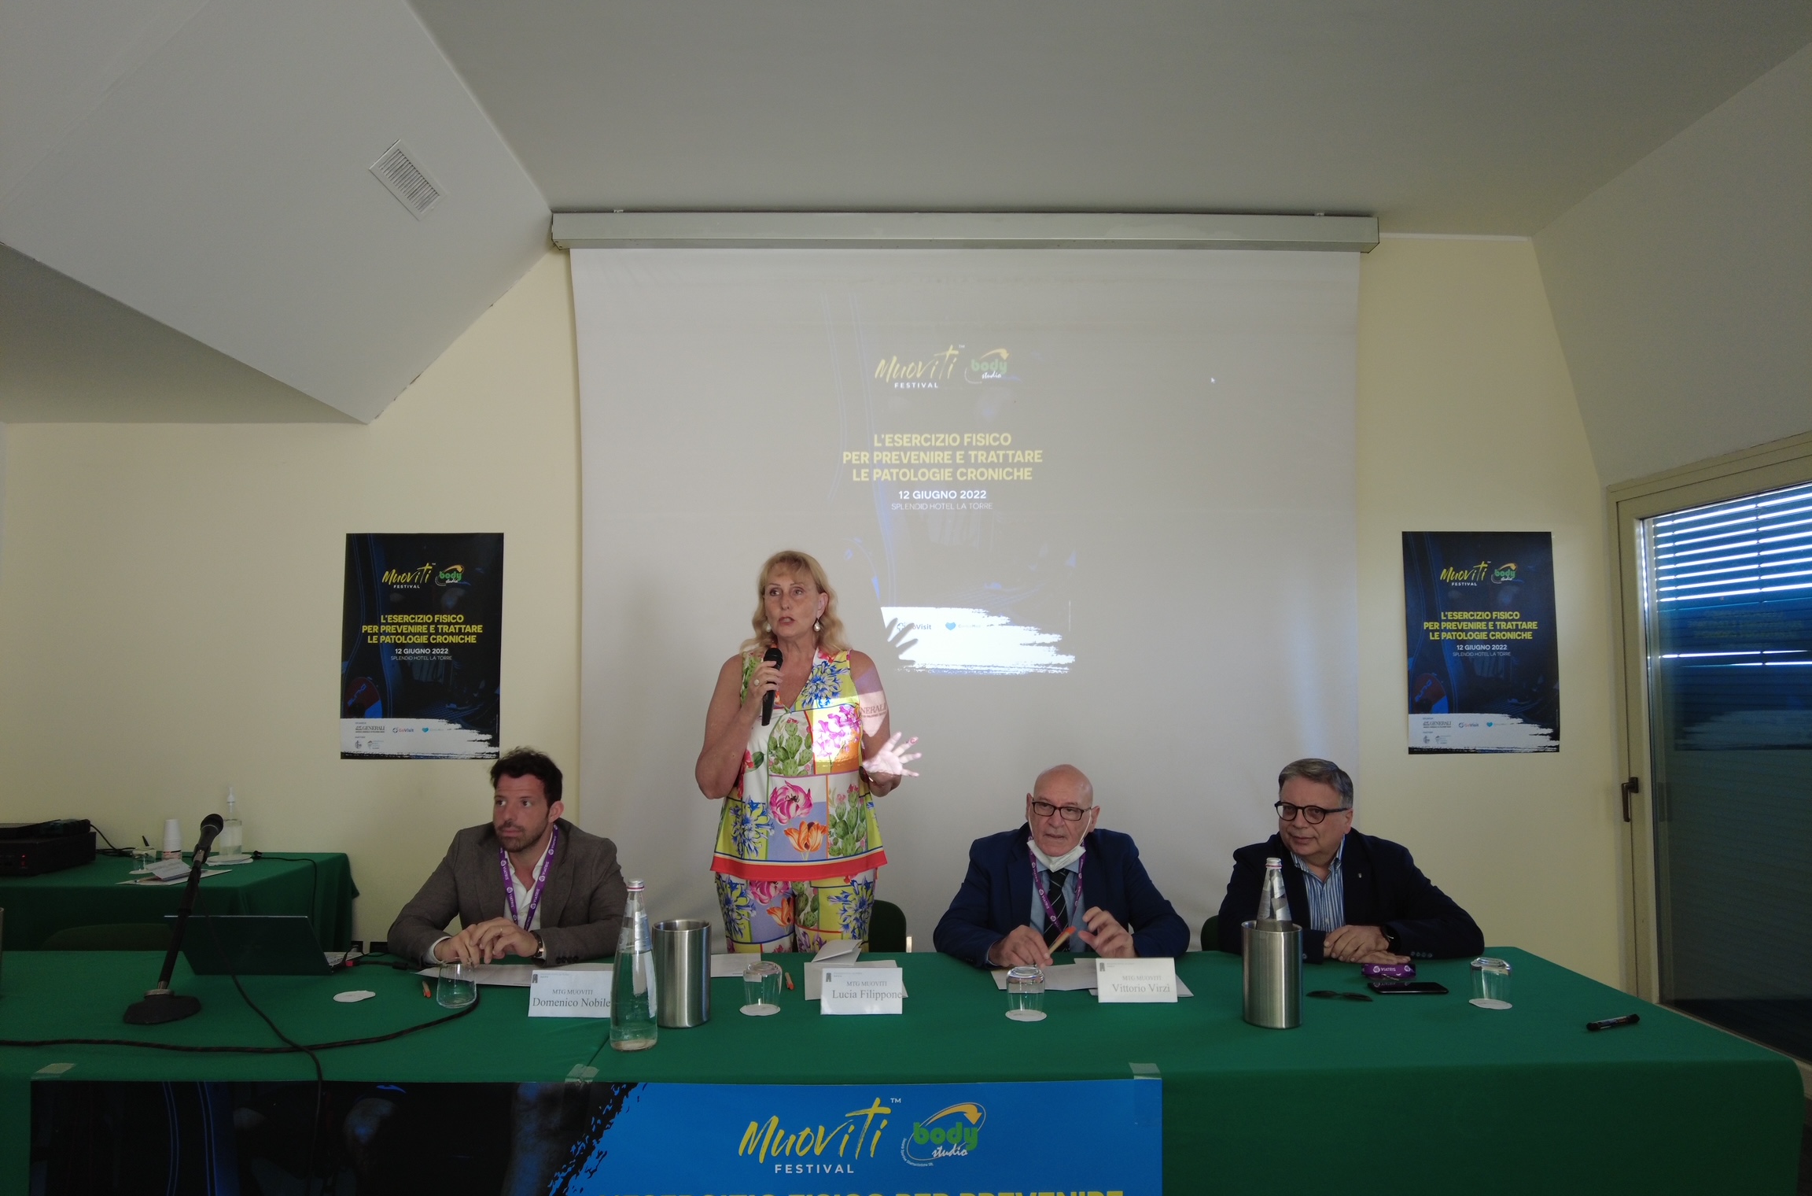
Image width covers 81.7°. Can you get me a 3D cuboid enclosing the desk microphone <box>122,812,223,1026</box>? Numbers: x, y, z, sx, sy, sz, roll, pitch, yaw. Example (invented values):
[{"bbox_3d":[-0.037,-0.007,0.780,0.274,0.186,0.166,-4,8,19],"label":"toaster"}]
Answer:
[{"bbox_3d":[-1.511,0.647,2.154,0.138,0.387,0.163,0,-3,-1],"label":"desk microphone"}]

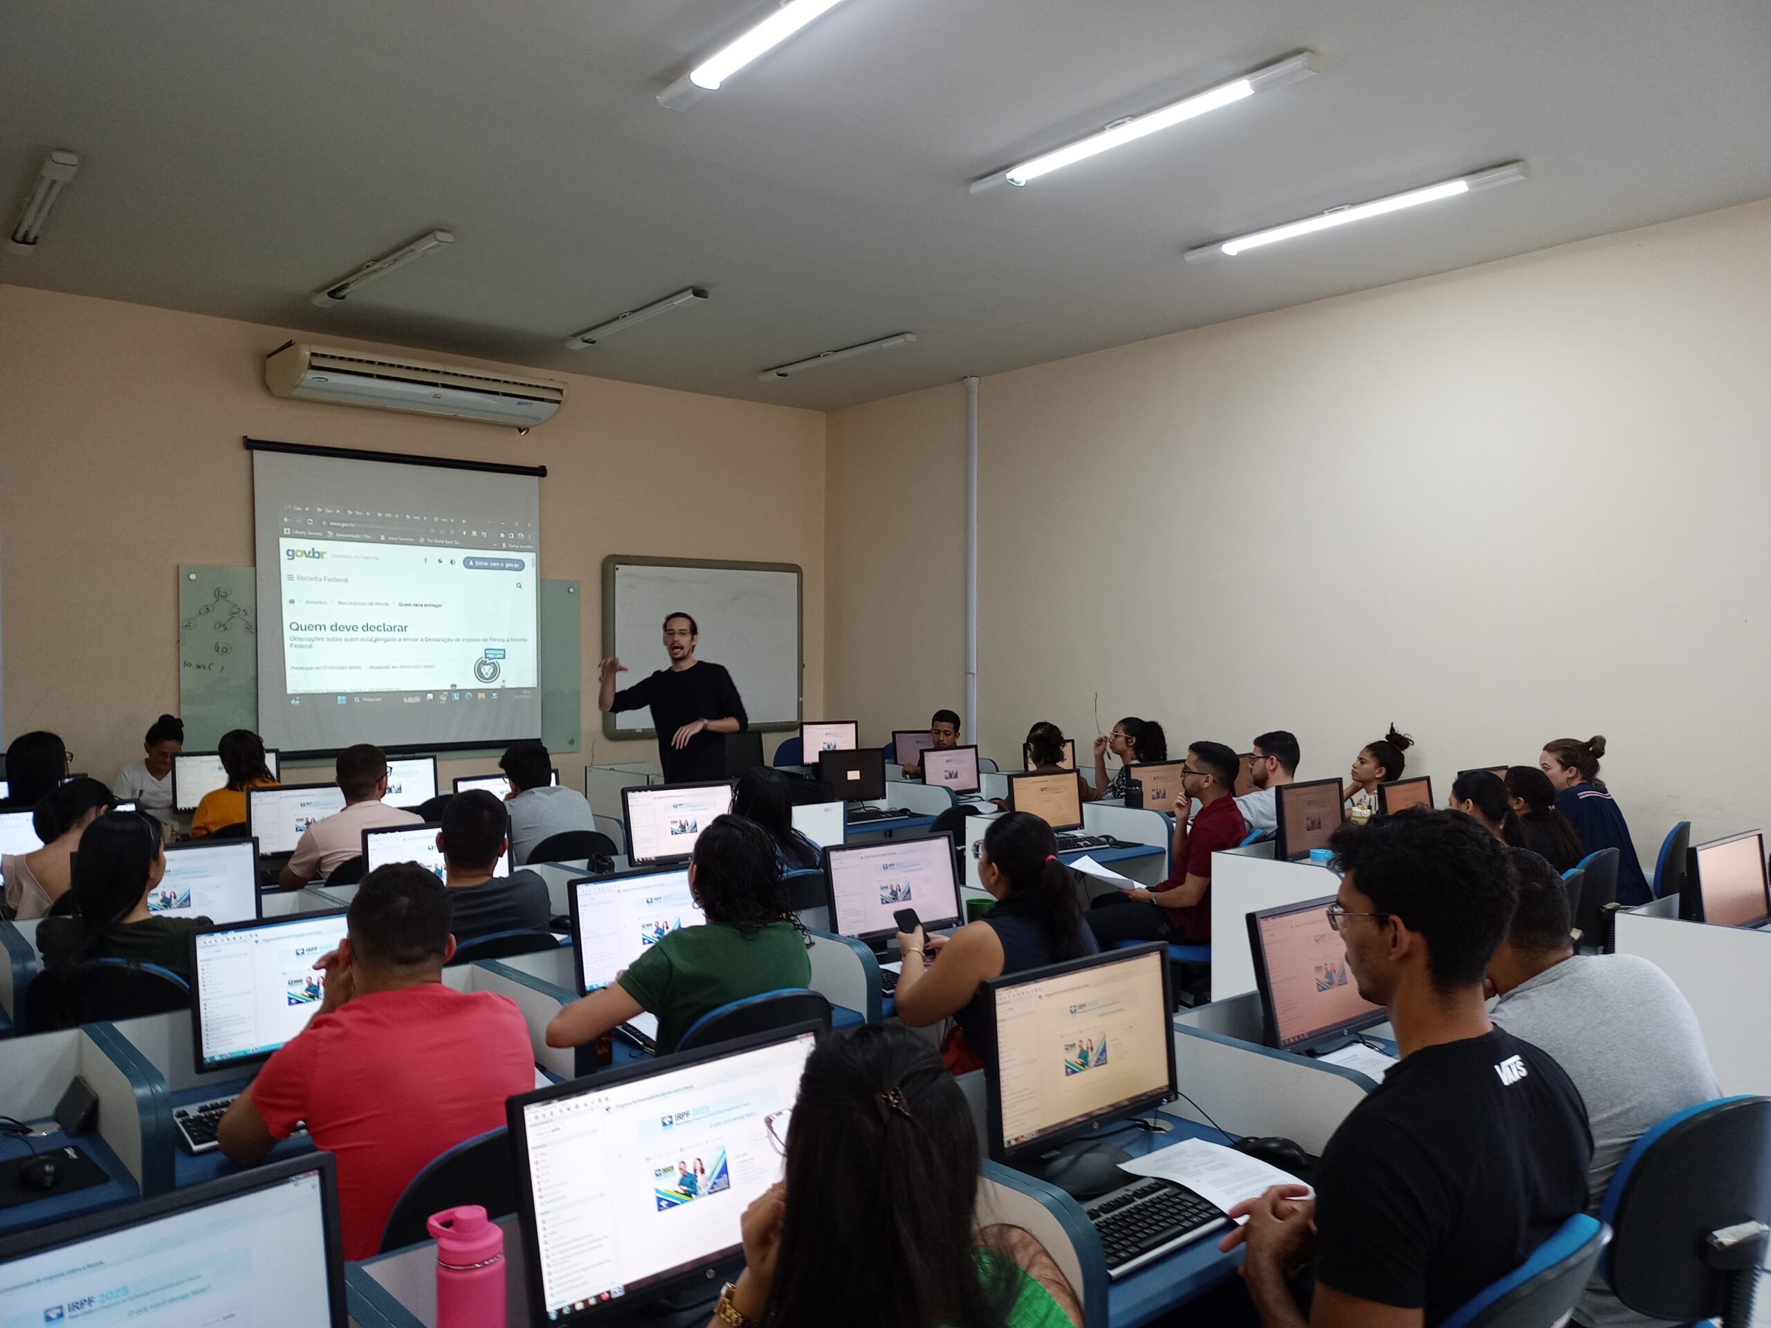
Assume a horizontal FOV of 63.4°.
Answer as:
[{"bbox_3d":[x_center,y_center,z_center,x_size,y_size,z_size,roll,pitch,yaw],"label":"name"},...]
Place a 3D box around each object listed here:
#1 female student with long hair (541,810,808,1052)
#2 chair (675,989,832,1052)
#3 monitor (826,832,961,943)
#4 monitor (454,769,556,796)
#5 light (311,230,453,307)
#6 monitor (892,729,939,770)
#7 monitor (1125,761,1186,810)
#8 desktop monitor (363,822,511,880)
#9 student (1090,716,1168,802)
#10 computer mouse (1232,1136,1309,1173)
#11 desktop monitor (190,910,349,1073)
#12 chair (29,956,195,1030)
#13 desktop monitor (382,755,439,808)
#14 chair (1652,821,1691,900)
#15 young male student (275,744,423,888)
[{"bbox_3d":[-0.452,0.943,3.166,0.560,1.230,0.780,0,1,-39],"label":"female student with long hair"},{"bbox_3d":[-0.380,1.094,3.030,0.500,0.930,0.570,0,1,-39],"label":"chair"},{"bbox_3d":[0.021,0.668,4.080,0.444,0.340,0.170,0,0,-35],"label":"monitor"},{"bbox_3d":[-1.597,0.645,6.100,0.475,0.360,0.200,0,0,-43],"label":"monitor"},{"bbox_3d":[-2.396,-1.847,6.768,0.130,0.080,1.430,-1,1,-44],"label":"light"},{"bbox_3d":[0.245,0.644,9.900,0.475,0.360,0.200,0,0,-43],"label":"monitor"},{"bbox_3d":[1.375,0.670,7.200,0.475,0.360,0.200,0,0,-43],"label":"monitor"},{"bbox_3d":[-1.240,0.619,3.999,0.443,0.345,0.180,-1,1,-44],"label":"desktop monitor"},{"bbox_3d":[1.351,0.906,8.066,0.750,1.230,0.520,0,0,32],"label":"student"},{"bbox_3d":[0.645,0.824,2.405,0.064,0.040,0.115,0,0,-40],"label":"computer mouse"},{"bbox_3d":[-1.081,0.646,2.715,0.443,0.345,0.180,-1,1,-44],"label":"desktop monitor"},{"bbox_3d":[-1.653,1.051,3.007,0.500,0.950,0.550,-1,1,-44],"label":"chair"},{"bbox_3d":[-2.313,0.600,6.683,0.450,0.325,0.165,0,1,-42],"label":"desktop monitor"},{"bbox_3d":[3.031,1.080,5.938,0.500,0.910,0.570,0,1,-42],"label":"chair"},{"bbox_3d":[-1.700,0.887,4.576,0.520,1.280,0.750,-1,1,-44],"label":"young male student"}]

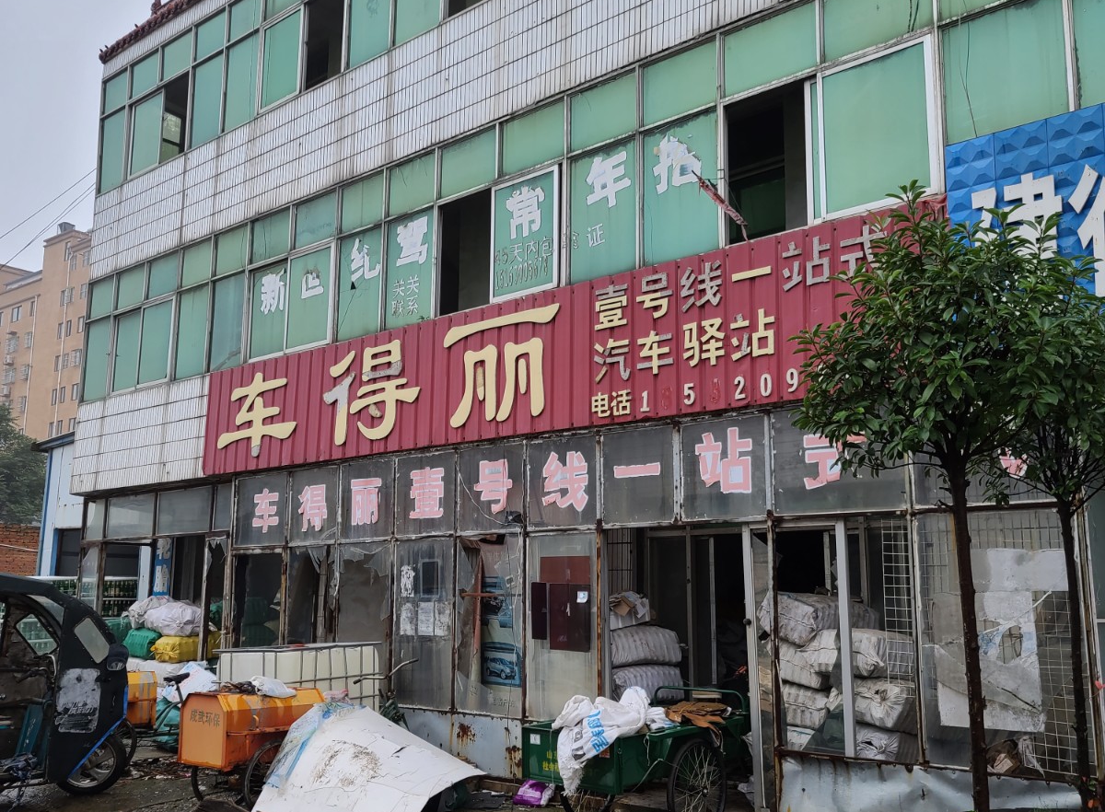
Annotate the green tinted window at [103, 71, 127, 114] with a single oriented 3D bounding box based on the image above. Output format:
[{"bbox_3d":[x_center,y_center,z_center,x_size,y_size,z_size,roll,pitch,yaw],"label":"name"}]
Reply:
[{"bbox_3d":[-6.321,-4.535,15.415,0.685,0.519,0.060,-8,-13,41],"label":"green tinted window"}]

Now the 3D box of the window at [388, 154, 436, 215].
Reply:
[{"bbox_3d":[-1.383,-2.182,10.533,0.703,0.462,0.090,-9,-13,40],"label":"window"}]

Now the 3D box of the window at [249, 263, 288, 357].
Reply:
[{"bbox_3d":[-3.158,-1.044,11.874,0.639,0.963,0.080,-8,-14,41],"label":"window"}]

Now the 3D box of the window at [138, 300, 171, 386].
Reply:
[{"bbox_3d":[-5.464,-0.871,14.613,0.798,1.046,0.080,-8,-13,41],"label":"window"}]

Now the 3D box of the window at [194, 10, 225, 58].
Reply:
[{"bbox_3d":[-4.366,-4.737,13.613,0.718,0.405,0.080,-8,-13,41],"label":"window"}]

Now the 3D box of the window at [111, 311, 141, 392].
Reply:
[{"bbox_3d":[-5.651,-0.736,14.159,0.656,1.022,0.060,-8,-13,41],"label":"window"}]

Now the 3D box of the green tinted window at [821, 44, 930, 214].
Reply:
[{"bbox_3d":[2.196,-1.872,7.251,0.730,1.005,0.080,-8,-13,41],"label":"green tinted window"}]

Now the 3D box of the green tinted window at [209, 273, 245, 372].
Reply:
[{"bbox_3d":[-4.111,-1.047,13.421,0.698,1.170,0.080,-8,-13,41],"label":"green tinted window"}]

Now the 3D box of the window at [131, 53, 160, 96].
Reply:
[{"bbox_3d":[-5.680,-4.629,14.850,0.736,0.499,0.060,-8,-13,41],"label":"window"}]

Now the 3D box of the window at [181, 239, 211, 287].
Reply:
[{"bbox_3d":[-4.416,-1.757,13.213,0.661,0.480,0.060,-8,-13,41],"label":"window"}]

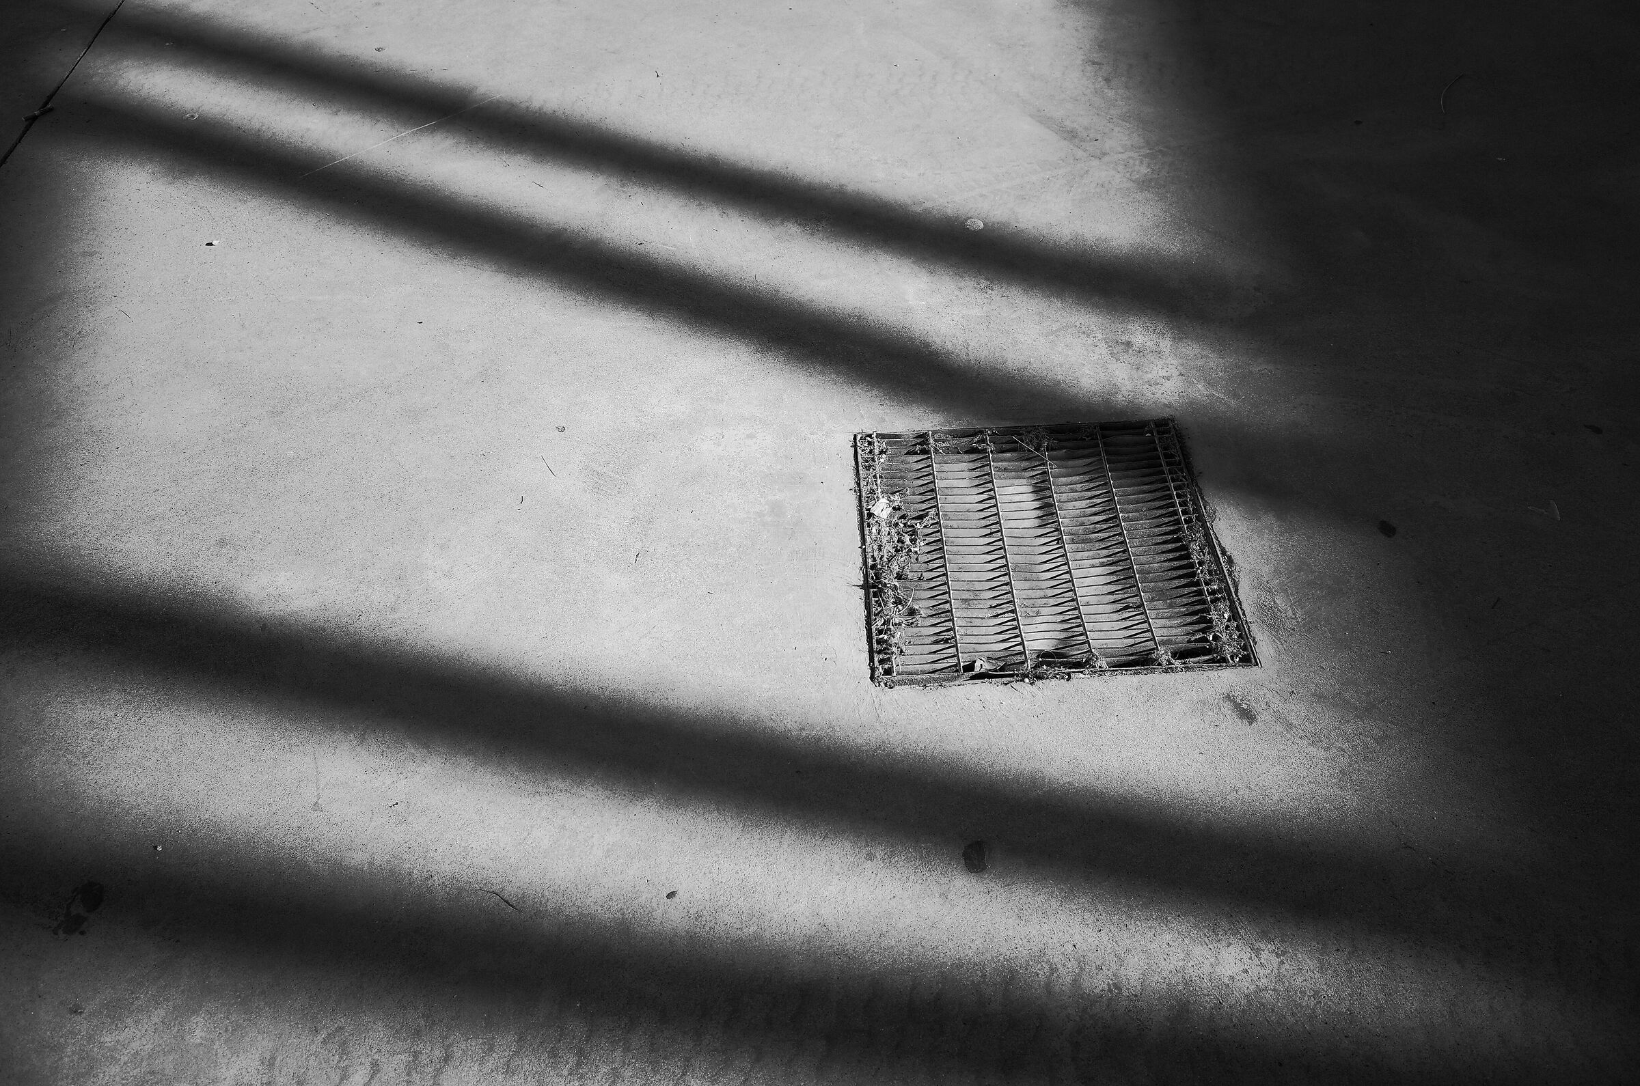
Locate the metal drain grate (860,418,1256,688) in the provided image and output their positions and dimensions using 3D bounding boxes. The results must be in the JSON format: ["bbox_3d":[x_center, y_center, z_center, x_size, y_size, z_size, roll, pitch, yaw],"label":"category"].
[{"bbox_3d":[0.364,0.006,2.134,0.583,0.032,0.586,-3,45,0],"label":"metal drain grate"}]

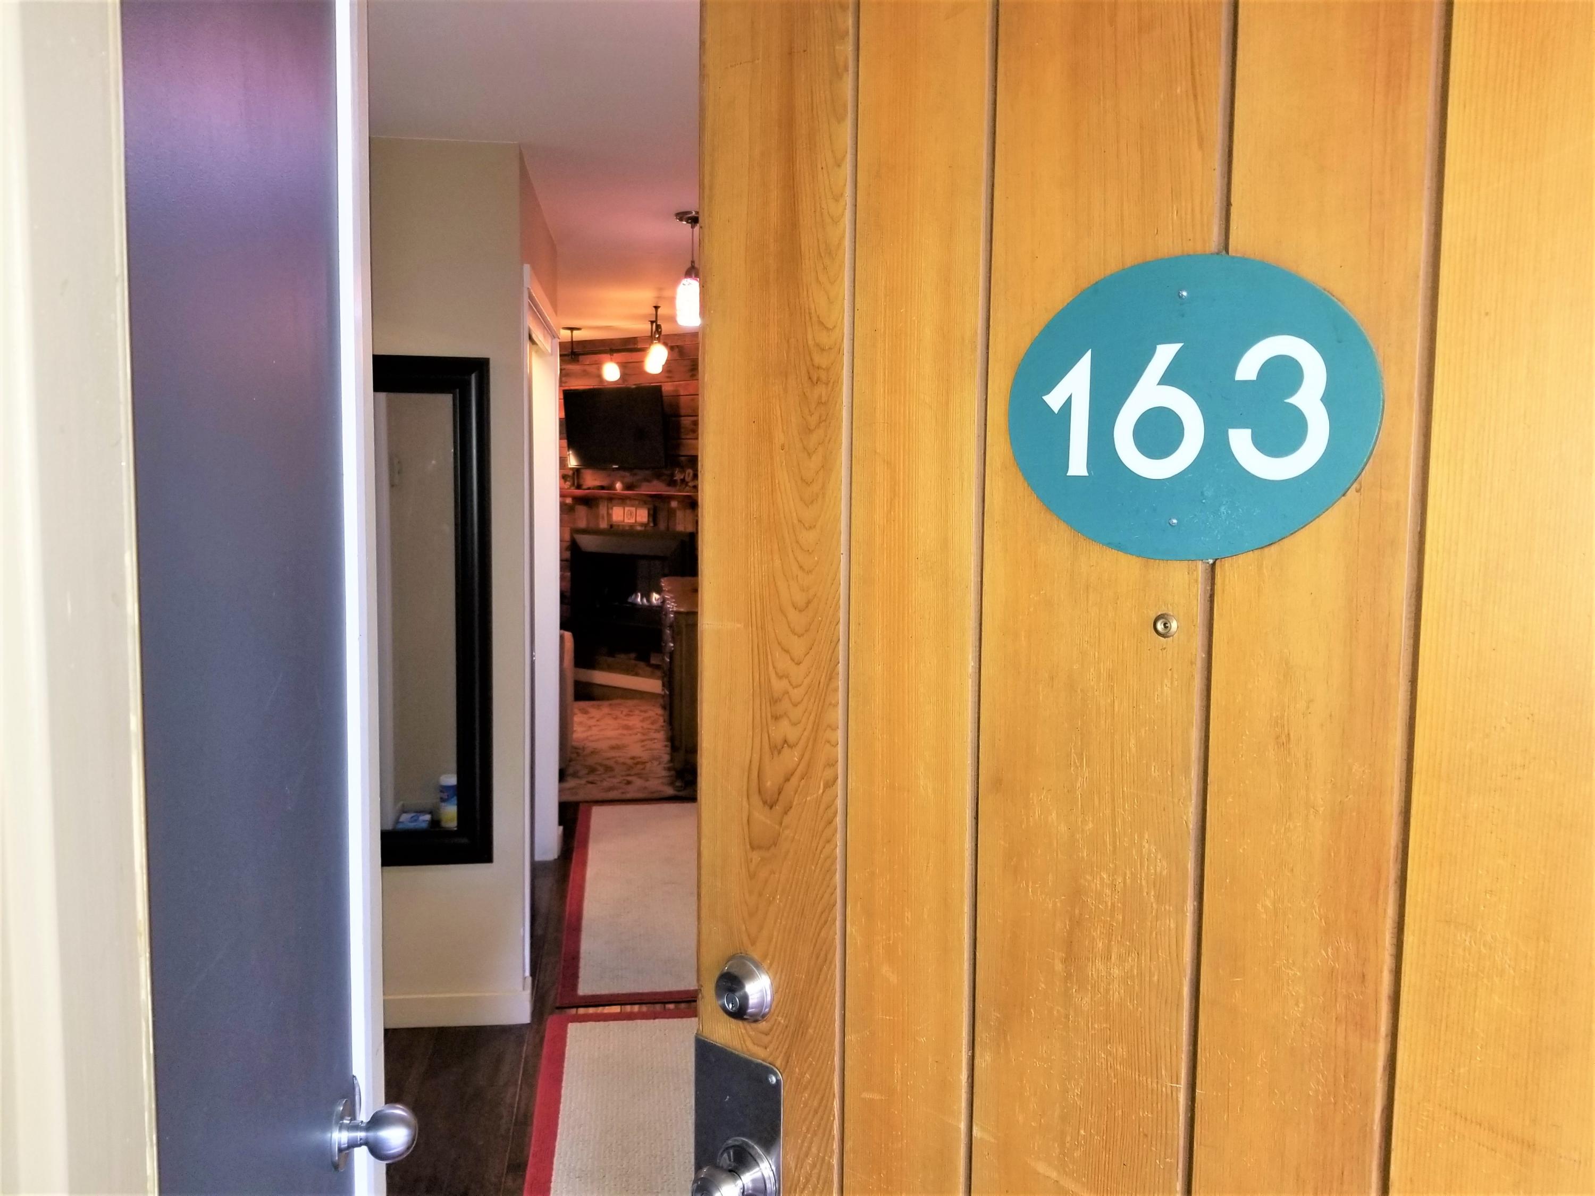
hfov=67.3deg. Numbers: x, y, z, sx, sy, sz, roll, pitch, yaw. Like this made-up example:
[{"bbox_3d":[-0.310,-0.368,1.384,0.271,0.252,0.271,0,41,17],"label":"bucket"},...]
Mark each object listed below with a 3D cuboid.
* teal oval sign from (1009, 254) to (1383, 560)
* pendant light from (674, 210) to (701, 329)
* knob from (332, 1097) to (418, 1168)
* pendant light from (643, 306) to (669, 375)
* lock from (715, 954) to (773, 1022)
[{"bbox_3d":[0.270,-0.132,0.842,0.256,0.208,0.010,5,6,37],"label":"teal oval sign"},{"bbox_3d":[-0.367,-1.153,4.218,0.130,0.387,0.130,0,5,-7],"label":"pendant light"},{"bbox_3d":[-0.415,0.528,1.180,0.074,0.062,0.062,0,5,-6],"label":"knob"},{"bbox_3d":[-0.749,-1.367,6.365,0.120,0.339,0.120,0,5,-7],"label":"pendant light"},{"bbox_3d":[-0.053,0.364,1.103,0.061,0.061,0.028,5,6,37],"label":"lock"}]

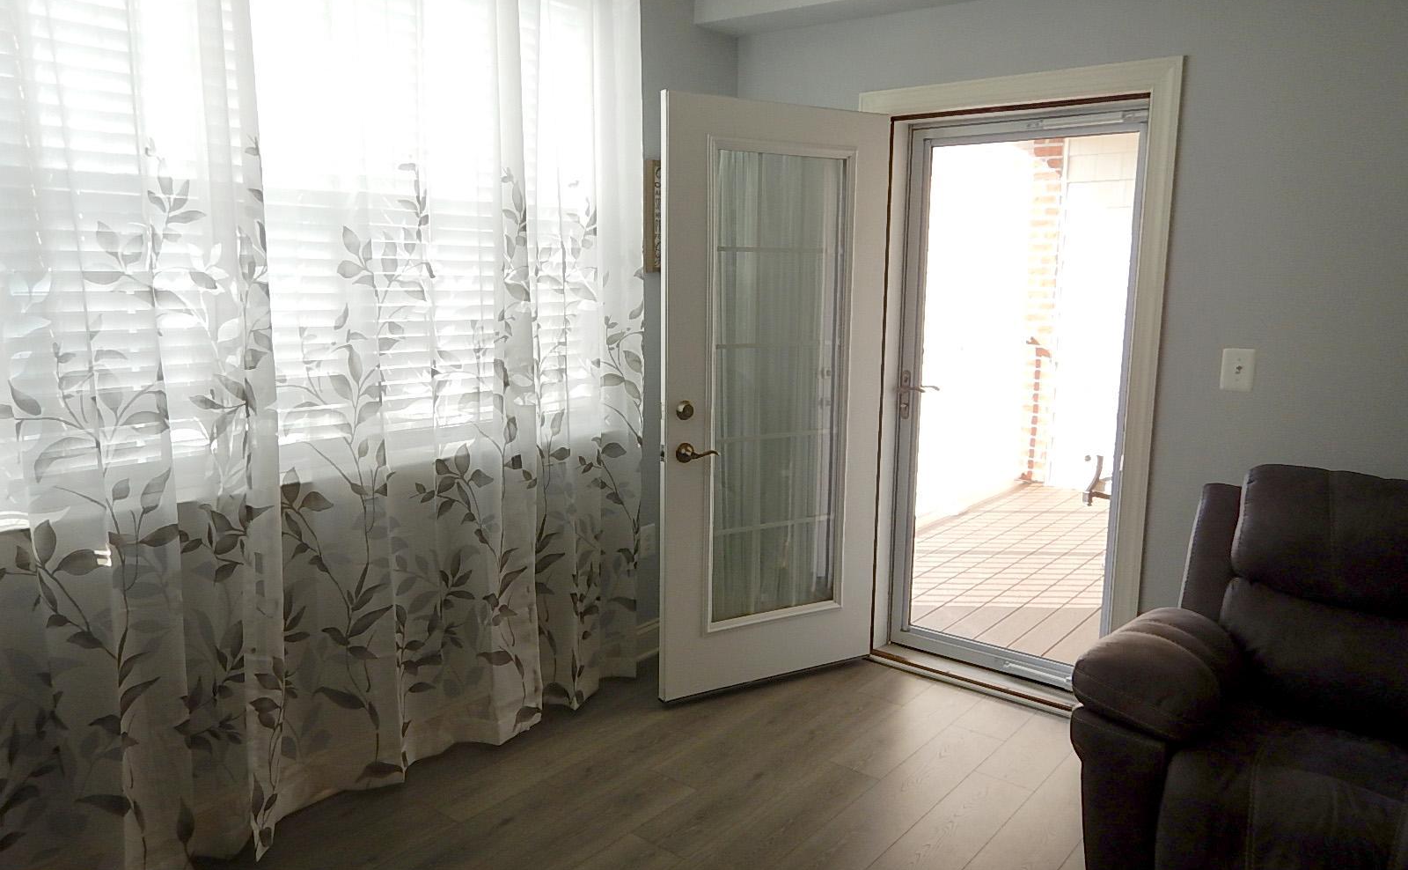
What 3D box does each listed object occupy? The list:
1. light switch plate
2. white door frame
[{"bbox_3d":[1.576,-0.192,2.883,0.081,0.122,0.011,8,12,38],"label":"light switch plate"},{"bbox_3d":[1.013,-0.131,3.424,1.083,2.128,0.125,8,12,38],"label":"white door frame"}]

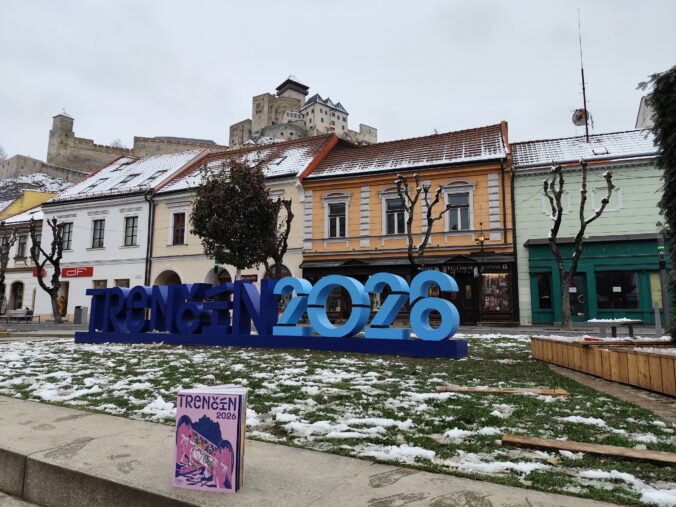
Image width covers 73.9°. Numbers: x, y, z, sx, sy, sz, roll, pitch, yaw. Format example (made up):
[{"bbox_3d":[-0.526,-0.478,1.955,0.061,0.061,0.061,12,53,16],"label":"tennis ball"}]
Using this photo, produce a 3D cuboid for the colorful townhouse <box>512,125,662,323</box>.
[{"bbox_3d":[13.713,-1.438,24.279,8.148,10.379,9.312,-2,-8,19],"label":"colorful townhouse"}]

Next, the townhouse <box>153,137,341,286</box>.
[{"bbox_3d":[-5.222,-1.684,32.312,11.640,12.804,10.670,-3,-9,24],"label":"townhouse"}]

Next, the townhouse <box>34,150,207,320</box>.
[{"bbox_3d":[-15.632,-1.302,37.020,10.670,13.192,11.252,-3,-8,21],"label":"townhouse"}]

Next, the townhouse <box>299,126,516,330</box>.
[{"bbox_3d":[4.876,-2.171,28.277,11.107,12.804,10.670,-2,-8,19],"label":"townhouse"}]

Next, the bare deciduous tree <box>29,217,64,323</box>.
[{"bbox_3d":[-16.744,0.867,25.714,2.067,6.095,1.861,-2,-8,19],"label":"bare deciduous tree"}]

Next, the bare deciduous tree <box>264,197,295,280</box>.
[{"bbox_3d":[-2.908,0.311,21.307,1.762,5.994,1.585,-2,-8,19],"label":"bare deciduous tree"}]

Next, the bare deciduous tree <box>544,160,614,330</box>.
[{"bbox_3d":[8.983,-0.387,16.631,2.605,6.350,2.345,-2,-8,19],"label":"bare deciduous tree"}]

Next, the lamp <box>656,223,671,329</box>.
[{"bbox_3d":[10.658,0.733,14.749,0.220,3.669,0.220,-2,-8,19],"label":"lamp"}]

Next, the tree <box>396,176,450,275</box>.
[{"bbox_3d":[3.480,-0.229,18.435,2.309,6.407,2.078,-2,-8,19],"label":"tree"}]

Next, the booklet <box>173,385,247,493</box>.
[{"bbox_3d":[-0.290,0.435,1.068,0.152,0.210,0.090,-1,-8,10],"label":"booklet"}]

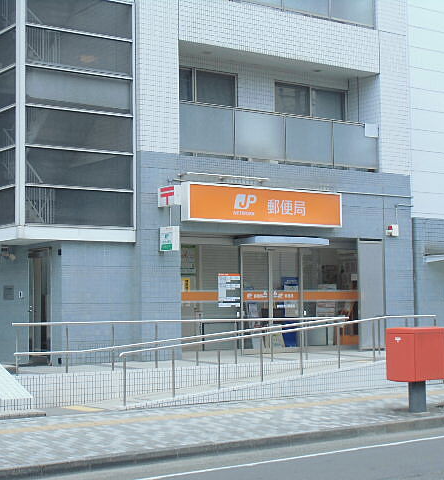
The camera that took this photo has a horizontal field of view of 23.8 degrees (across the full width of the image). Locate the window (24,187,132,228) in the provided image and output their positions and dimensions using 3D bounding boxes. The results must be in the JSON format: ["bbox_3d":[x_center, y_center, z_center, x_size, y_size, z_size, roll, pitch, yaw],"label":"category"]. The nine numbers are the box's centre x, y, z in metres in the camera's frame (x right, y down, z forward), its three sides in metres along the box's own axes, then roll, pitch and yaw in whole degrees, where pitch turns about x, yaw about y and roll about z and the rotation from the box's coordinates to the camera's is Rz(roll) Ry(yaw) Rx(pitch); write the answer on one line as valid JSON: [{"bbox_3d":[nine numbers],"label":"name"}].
[{"bbox_3d":[-2.631,-0.594,19.713,2.240,0.690,0.100,2,-5,-36],"label":"window"}]

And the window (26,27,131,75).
[{"bbox_3d":[-2.670,-3.528,19.905,2.240,0.690,0.100,2,-5,-36],"label":"window"}]

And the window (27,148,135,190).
[{"bbox_3d":[-2.641,-1.318,19.761,2.240,0.690,0.100,2,-5,-36],"label":"window"}]

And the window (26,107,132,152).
[{"bbox_3d":[-2.650,-2.051,19.808,2.240,0.690,0.100,2,-5,-36],"label":"window"}]

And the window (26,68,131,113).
[{"bbox_3d":[-2.660,-2.789,19.857,2.240,0.690,0.100,2,-5,-36],"label":"window"}]

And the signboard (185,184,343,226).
[{"bbox_3d":[0.901,-0.680,21.891,4.000,0.740,0.310,2,-5,-36],"label":"signboard"}]

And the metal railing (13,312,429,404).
[{"bbox_3d":[0.494,1.964,17.939,8.350,1.260,1.450,2,-5,-40],"label":"metal railing"}]

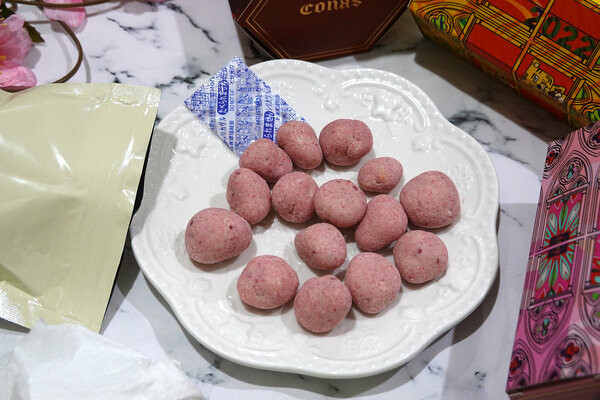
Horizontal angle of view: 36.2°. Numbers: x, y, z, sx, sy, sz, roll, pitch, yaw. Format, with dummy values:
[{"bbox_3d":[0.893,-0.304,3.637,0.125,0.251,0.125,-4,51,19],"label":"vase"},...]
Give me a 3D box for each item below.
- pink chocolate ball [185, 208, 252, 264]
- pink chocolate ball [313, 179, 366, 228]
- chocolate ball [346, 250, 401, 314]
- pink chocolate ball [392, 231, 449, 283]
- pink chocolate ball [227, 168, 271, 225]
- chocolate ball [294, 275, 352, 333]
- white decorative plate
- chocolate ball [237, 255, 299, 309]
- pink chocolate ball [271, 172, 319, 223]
[{"bbox_3d":[-0.041,0.017,0.448,0.032,0.027,0.026,-11,59,-10],"label":"pink chocolate ball"},{"bbox_3d":[0.021,0.002,0.463,0.026,0.023,0.024,1,58,-2],"label":"pink chocolate ball"},{"bbox_3d":[0.035,0.039,0.439,0.025,0.025,0.029,-12,60,-10],"label":"chocolate ball"},{"bbox_3d":[0.059,0.028,0.448,0.026,0.024,0.026,4,58,0],"label":"pink chocolate ball"},{"bbox_3d":[-0.026,-0.002,0.463,0.020,0.023,0.030,-19,61,-14],"label":"pink chocolate ball"},{"bbox_3d":[0.011,0.048,0.432,0.026,0.024,0.027,1,58,-2],"label":"chocolate ball"},{"bbox_3d":[0.009,0.006,0.471,0.190,0.021,0.190,1,58,-2],"label":"white decorative plate"},{"bbox_3d":[-0.016,0.039,0.436,0.029,0.025,0.025,5,58,0],"label":"chocolate ball"},{"bbox_3d":[-0.002,-0.002,0.464,0.023,0.023,0.027,7,58,2],"label":"pink chocolate ball"}]

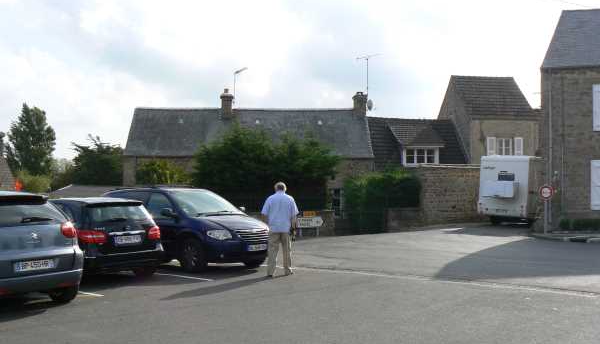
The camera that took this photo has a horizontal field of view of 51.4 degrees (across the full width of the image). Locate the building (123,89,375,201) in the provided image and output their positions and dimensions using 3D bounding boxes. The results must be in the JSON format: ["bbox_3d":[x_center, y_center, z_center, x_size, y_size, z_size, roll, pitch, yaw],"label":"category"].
[{"bbox_3d":[-2.887,-1.029,37.576,13.850,7.800,6.200,0,-1,-2],"label":"building"}]

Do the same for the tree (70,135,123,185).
[{"bbox_3d":[-12.332,0.218,38.006,3.600,4.900,3.600,0,-1,0],"label":"tree"}]

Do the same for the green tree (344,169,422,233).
[{"bbox_3d":[3.300,1.100,25.200,3.000,2.500,2.400,0,-2,0],"label":"green tree"}]

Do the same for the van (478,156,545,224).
[{"bbox_3d":[11.050,0.900,31.300,2.250,3.100,6.100,-1,-2,32],"label":"van"}]

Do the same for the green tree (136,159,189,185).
[{"bbox_3d":[-6.832,1.004,30.984,2.800,3.100,2.600,0,-1,0],"label":"green tree"}]

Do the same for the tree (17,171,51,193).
[{"bbox_3d":[-16.200,1.340,38.000,2.100,2.600,2.100,0,-2,0],"label":"tree"}]

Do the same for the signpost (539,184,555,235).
[{"bbox_3d":[8.254,1.281,20.875,0.470,1.650,0.100,0,-1,11],"label":"signpost"}]

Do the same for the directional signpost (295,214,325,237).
[{"bbox_3d":[0.370,1.980,22.000,0.950,0.760,0.100,0,-2,-14],"label":"directional signpost"}]

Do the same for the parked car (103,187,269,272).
[{"bbox_3d":[-2.772,1.215,14.533,4.840,1.770,2.020,-1,-2,39],"label":"parked car"}]

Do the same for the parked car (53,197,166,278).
[{"bbox_3d":[-4.621,1.265,12.195,4.350,1.560,1.800,-1,-2,38],"label":"parked car"}]

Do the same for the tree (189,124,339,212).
[{"bbox_3d":[-1.400,0.220,25.000,5.600,4.000,3.800,0,-2,0],"label":"tree"}]

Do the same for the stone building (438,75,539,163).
[{"bbox_3d":[11.456,-1.571,39.126,4.080,8.800,6.300,0,-1,-7],"label":"stone building"}]

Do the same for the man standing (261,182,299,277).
[{"bbox_3d":[-0.380,1.060,11.500,0.640,1.730,0.380,0,-2,3],"label":"man standing"}]

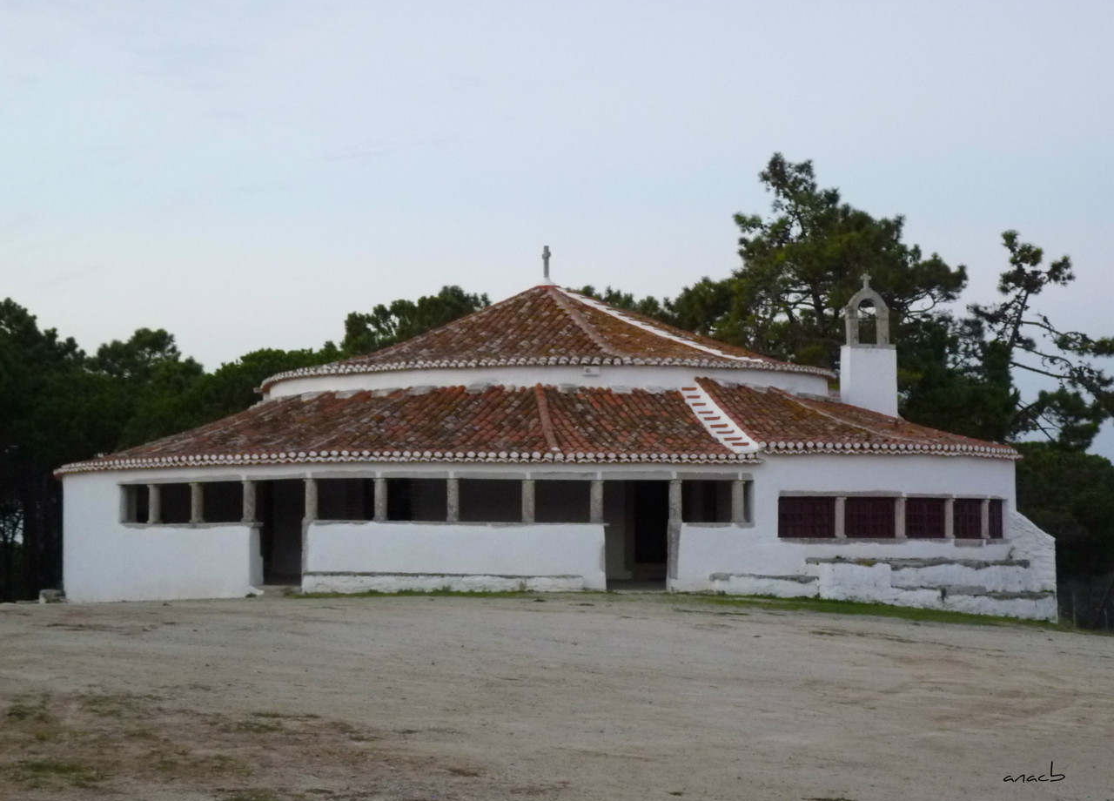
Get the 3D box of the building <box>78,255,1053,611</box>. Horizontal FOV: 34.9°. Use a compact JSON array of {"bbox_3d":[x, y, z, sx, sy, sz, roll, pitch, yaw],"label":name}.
[{"bbox_3d":[-0.200,0.600,45.000,23.800,8.600,23.400,0,-3,0],"label":"building"}]

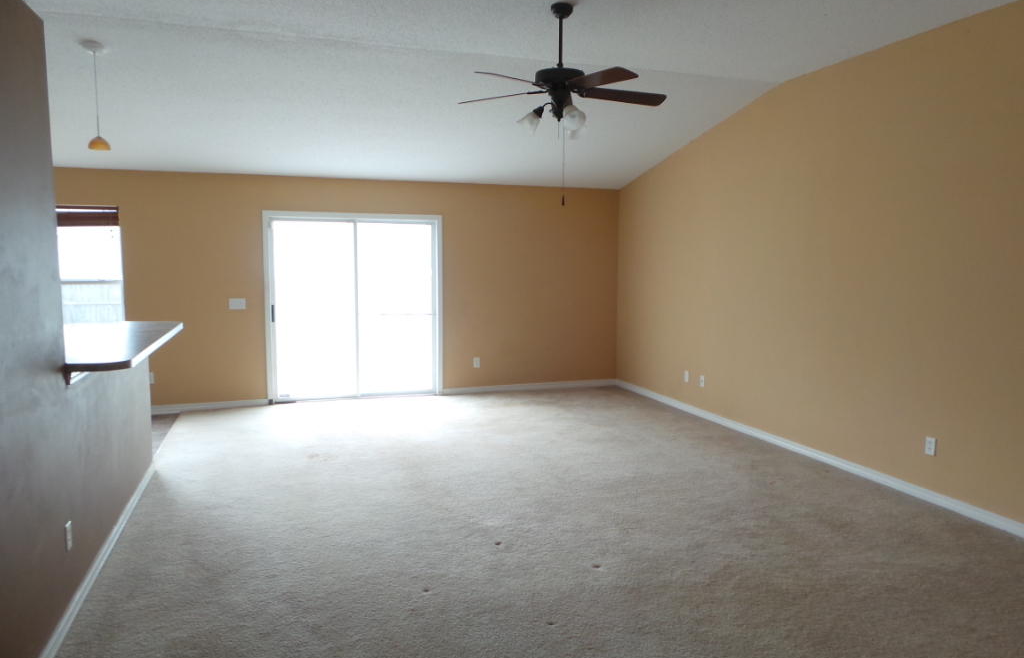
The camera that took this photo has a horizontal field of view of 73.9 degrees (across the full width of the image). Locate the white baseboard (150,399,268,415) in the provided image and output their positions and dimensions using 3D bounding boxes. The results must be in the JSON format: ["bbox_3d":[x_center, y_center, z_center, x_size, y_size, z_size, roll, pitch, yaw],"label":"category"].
[{"bbox_3d":[-3.161,0.809,7.104,1.140,0.092,0.020,-2,6,-20],"label":"white baseboard"}]

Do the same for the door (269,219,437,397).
[{"bbox_3d":[-1.712,-0.226,7.551,1.920,2.080,0.100,-2,6,-19],"label":"door"}]

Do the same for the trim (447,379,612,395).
[{"bbox_3d":[0.266,0.705,8.320,2.258,0.082,0.020,-2,6,-19],"label":"trim"}]

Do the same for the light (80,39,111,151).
[{"bbox_3d":[-2.763,-1.532,4.535,0.140,0.668,0.140,-2,6,-19],"label":"light"}]

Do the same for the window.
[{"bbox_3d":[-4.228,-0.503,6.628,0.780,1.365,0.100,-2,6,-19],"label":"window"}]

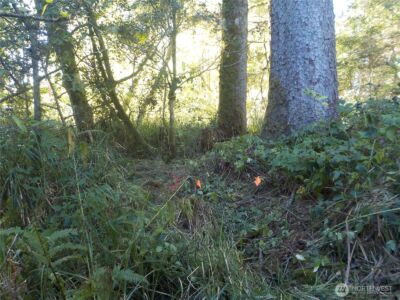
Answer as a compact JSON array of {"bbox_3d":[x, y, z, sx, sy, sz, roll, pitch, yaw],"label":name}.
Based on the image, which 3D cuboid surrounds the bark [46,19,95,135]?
[{"bbox_3d":[-2.716,-1.548,7.300,0.440,2.360,0.420,-15,3,0],"label":"bark"}]

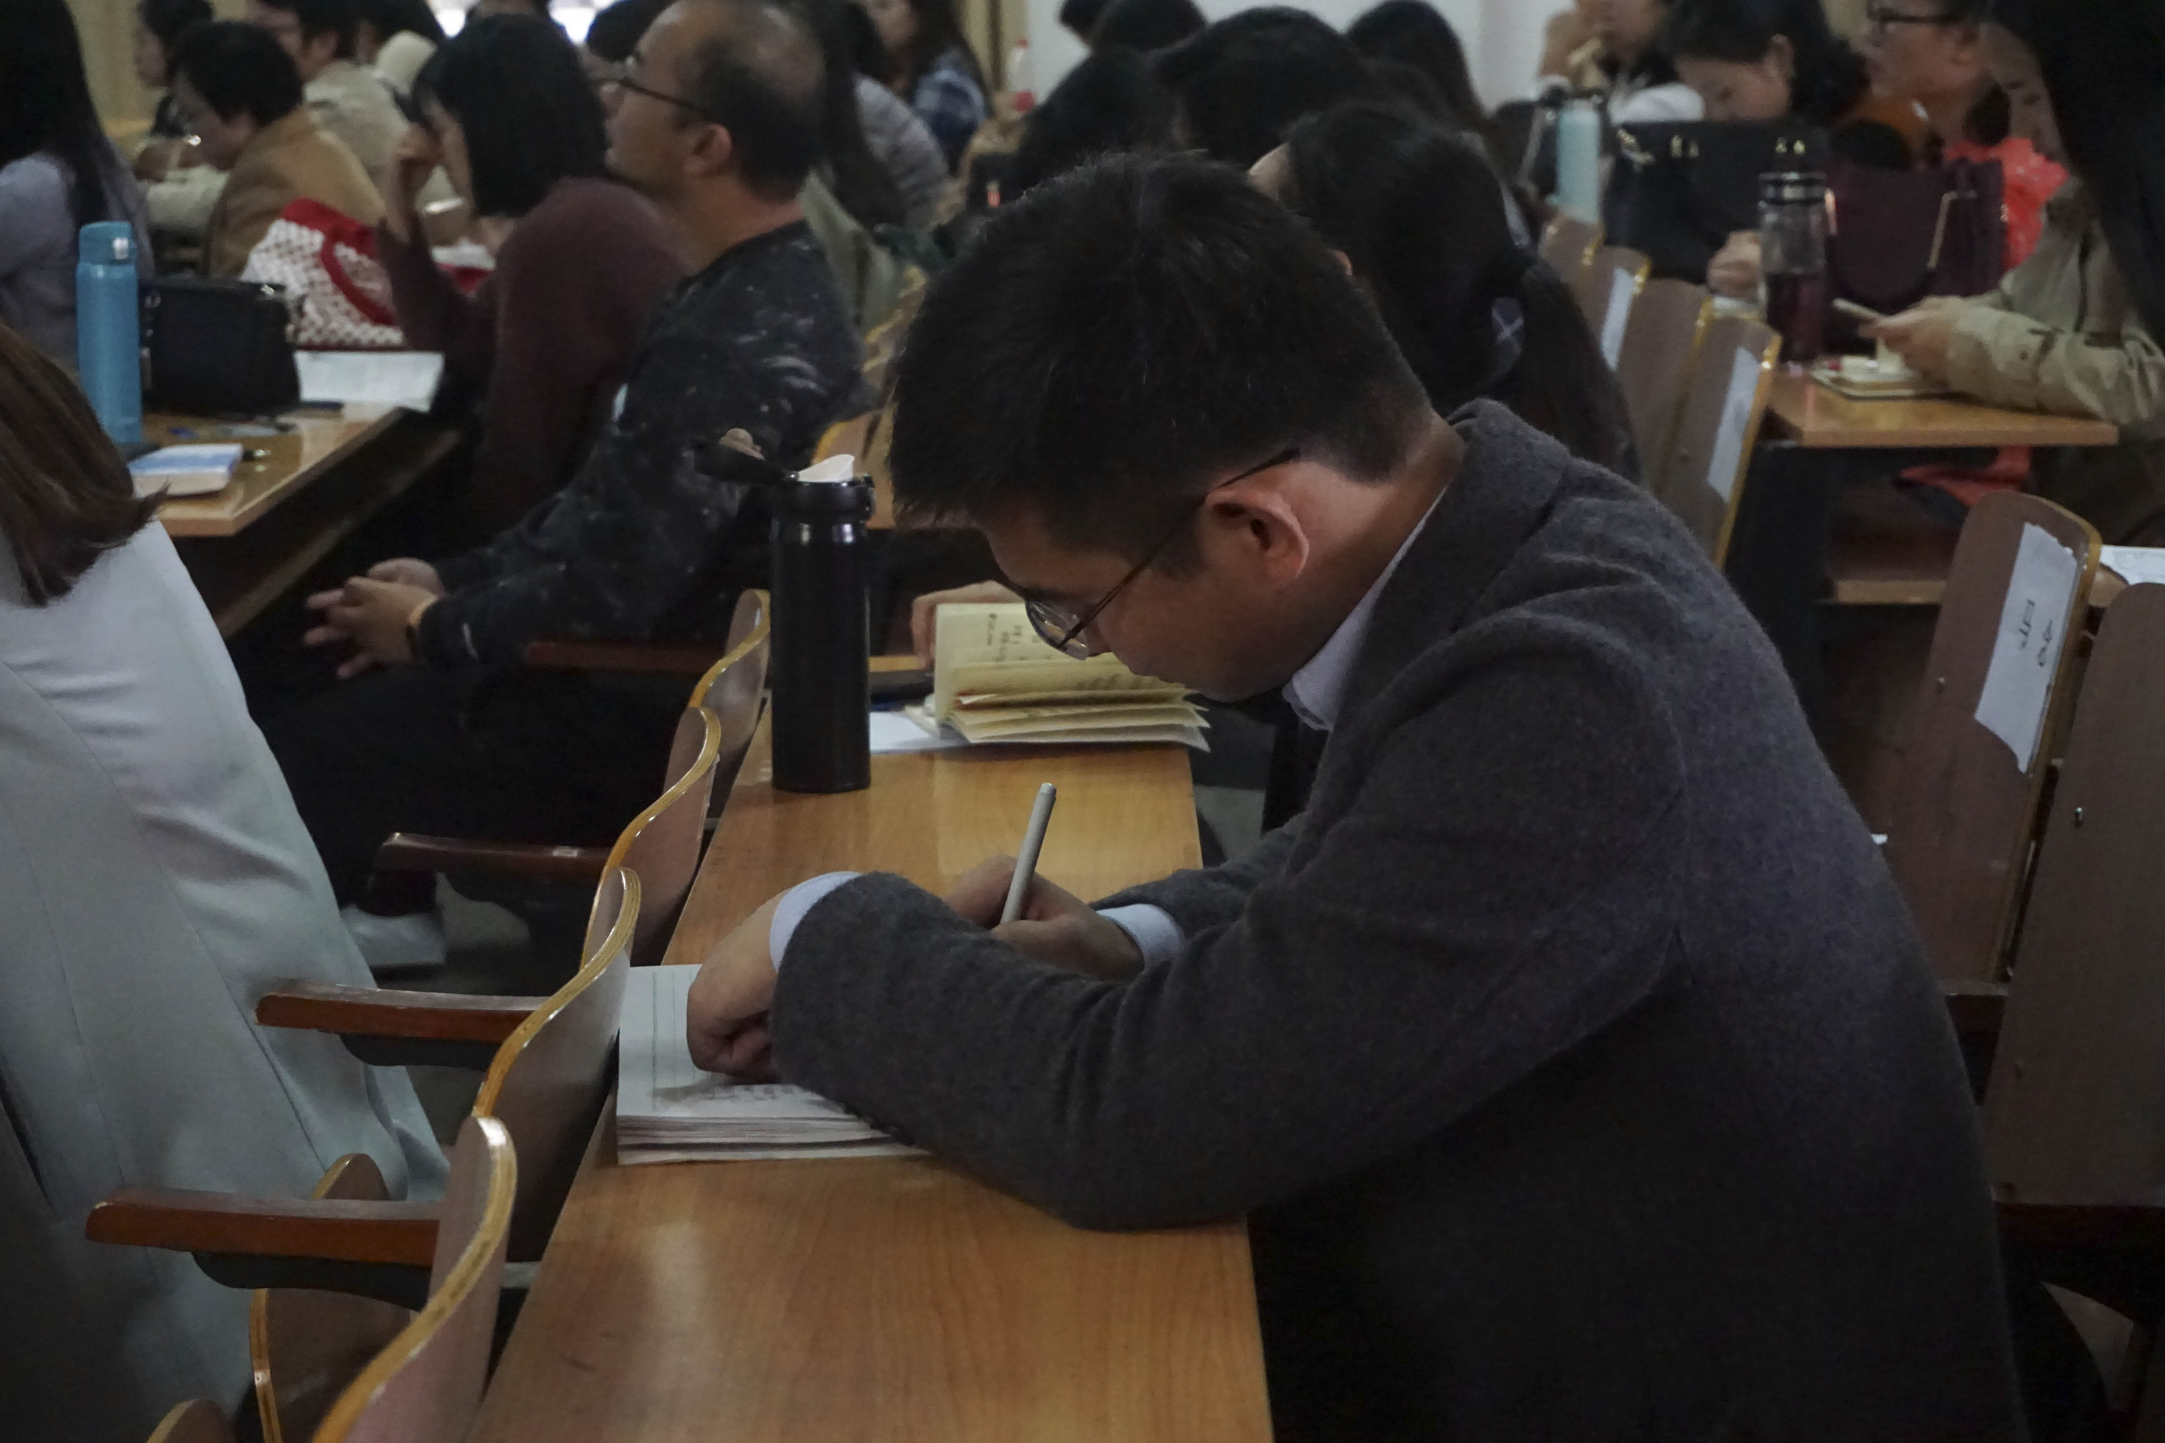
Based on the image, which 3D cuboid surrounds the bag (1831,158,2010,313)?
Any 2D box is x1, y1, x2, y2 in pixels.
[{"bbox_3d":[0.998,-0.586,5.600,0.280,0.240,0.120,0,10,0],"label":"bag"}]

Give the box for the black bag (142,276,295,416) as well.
[{"bbox_3d":[-1.093,-0.477,5.736,0.195,0.165,0.090,0,10,0],"label":"black bag"}]

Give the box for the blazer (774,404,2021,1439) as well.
[{"bbox_3d":[0.163,0.138,2.392,0.640,0.610,0.540,0,10,0],"label":"blazer"}]

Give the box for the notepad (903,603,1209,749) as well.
[{"bbox_3d":[-0.019,-0.035,3.428,0.220,0.090,0.190,0,10,0],"label":"notepad"}]

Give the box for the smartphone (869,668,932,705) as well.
[{"bbox_3d":[-0.148,-0.029,3.611,0.150,0.010,0.073,0,10,0],"label":"smartphone"}]

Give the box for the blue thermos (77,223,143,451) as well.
[{"bbox_3d":[-1.162,-0.460,5.381,0.073,0.257,0.073,-6,12,-32],"label":"blue thermos"}]

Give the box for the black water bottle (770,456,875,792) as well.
[{"bbox_3d":[-0.187,-0.071,3.220,0.074,0.236,0.074,0,10,0],"label":"black water bottle"}]

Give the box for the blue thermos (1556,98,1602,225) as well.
[{"bbox_3d":[0.788,-0.859,7.129,0.067,0.236,0.067,0,10,0],"label":"blue thermos"}]

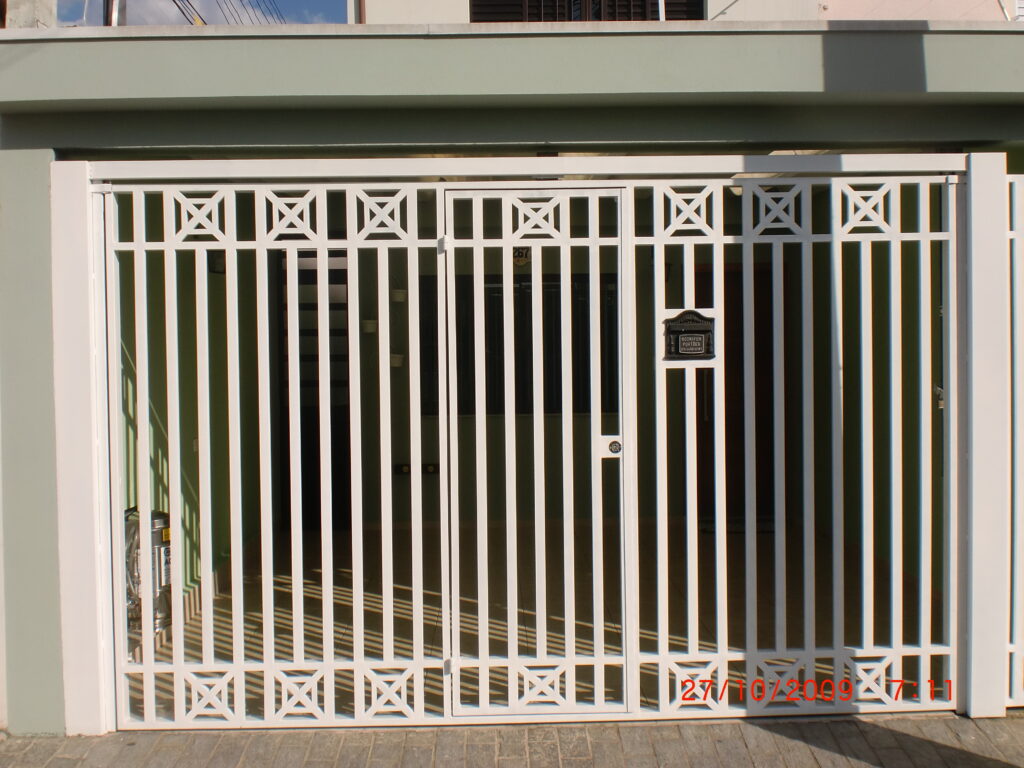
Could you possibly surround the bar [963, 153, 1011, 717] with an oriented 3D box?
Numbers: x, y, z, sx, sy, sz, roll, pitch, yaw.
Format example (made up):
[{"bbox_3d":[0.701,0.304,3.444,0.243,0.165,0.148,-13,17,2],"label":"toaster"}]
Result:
[{"bbox_3d":[1.972,0.218,4.351,0.155,2.337,0.140,-1,1,-2],"label":"bar"}]

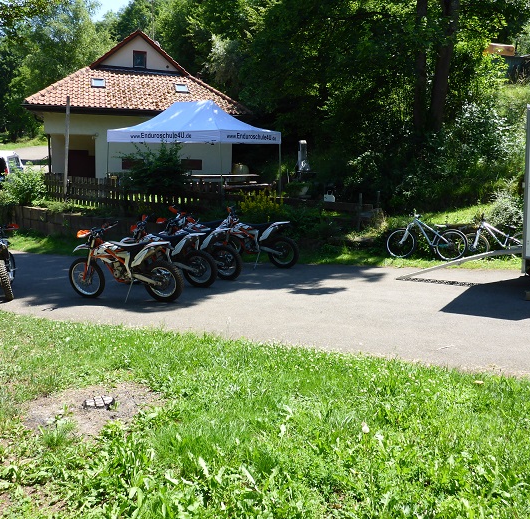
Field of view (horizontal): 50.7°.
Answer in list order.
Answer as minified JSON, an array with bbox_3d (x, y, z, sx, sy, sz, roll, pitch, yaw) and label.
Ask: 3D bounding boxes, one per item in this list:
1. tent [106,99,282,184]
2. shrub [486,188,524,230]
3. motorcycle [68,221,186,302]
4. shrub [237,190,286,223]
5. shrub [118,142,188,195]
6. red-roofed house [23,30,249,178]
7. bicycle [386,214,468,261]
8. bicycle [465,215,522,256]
[{"bbox_3d":[-2.219,-3.247,17.516,4.500,3.289,3.000,9,14,33],"label":"tent"},{"bbox_3d":[5.790,-1.179,13.200,1.150,1.050,1.000,2,12,0],"label":"shrub"},{"bbox_3d":[-2.203,0.066,8.618,2.100,1.200,0.820,5,14,22],"label":"motorcycle"},{"bbox_3d":[-0.082,-1.194,13.100,1.120,0.850,1.000,1,12,0],"label":"shrub"},{"bbox_3d":[-3.055,-2.403,15.200,1.800,1.600,1.600,2,12,0],"label":"shrub"},{"bbox_3d":[-6.227,-7.245,26.589,8.958,6.224,9.500,-1,14,-18],"label":"red-roofed house"},{"bbox_3d":[3.300,-0.426,11.331,1.740,0.980,0.580,1,10,1],"label":"bicycle"},{"bbox_3d":[5.225,-0.457,12.294,1.740,1.060,0.620,1,12,3],"label":"bicycle"}]

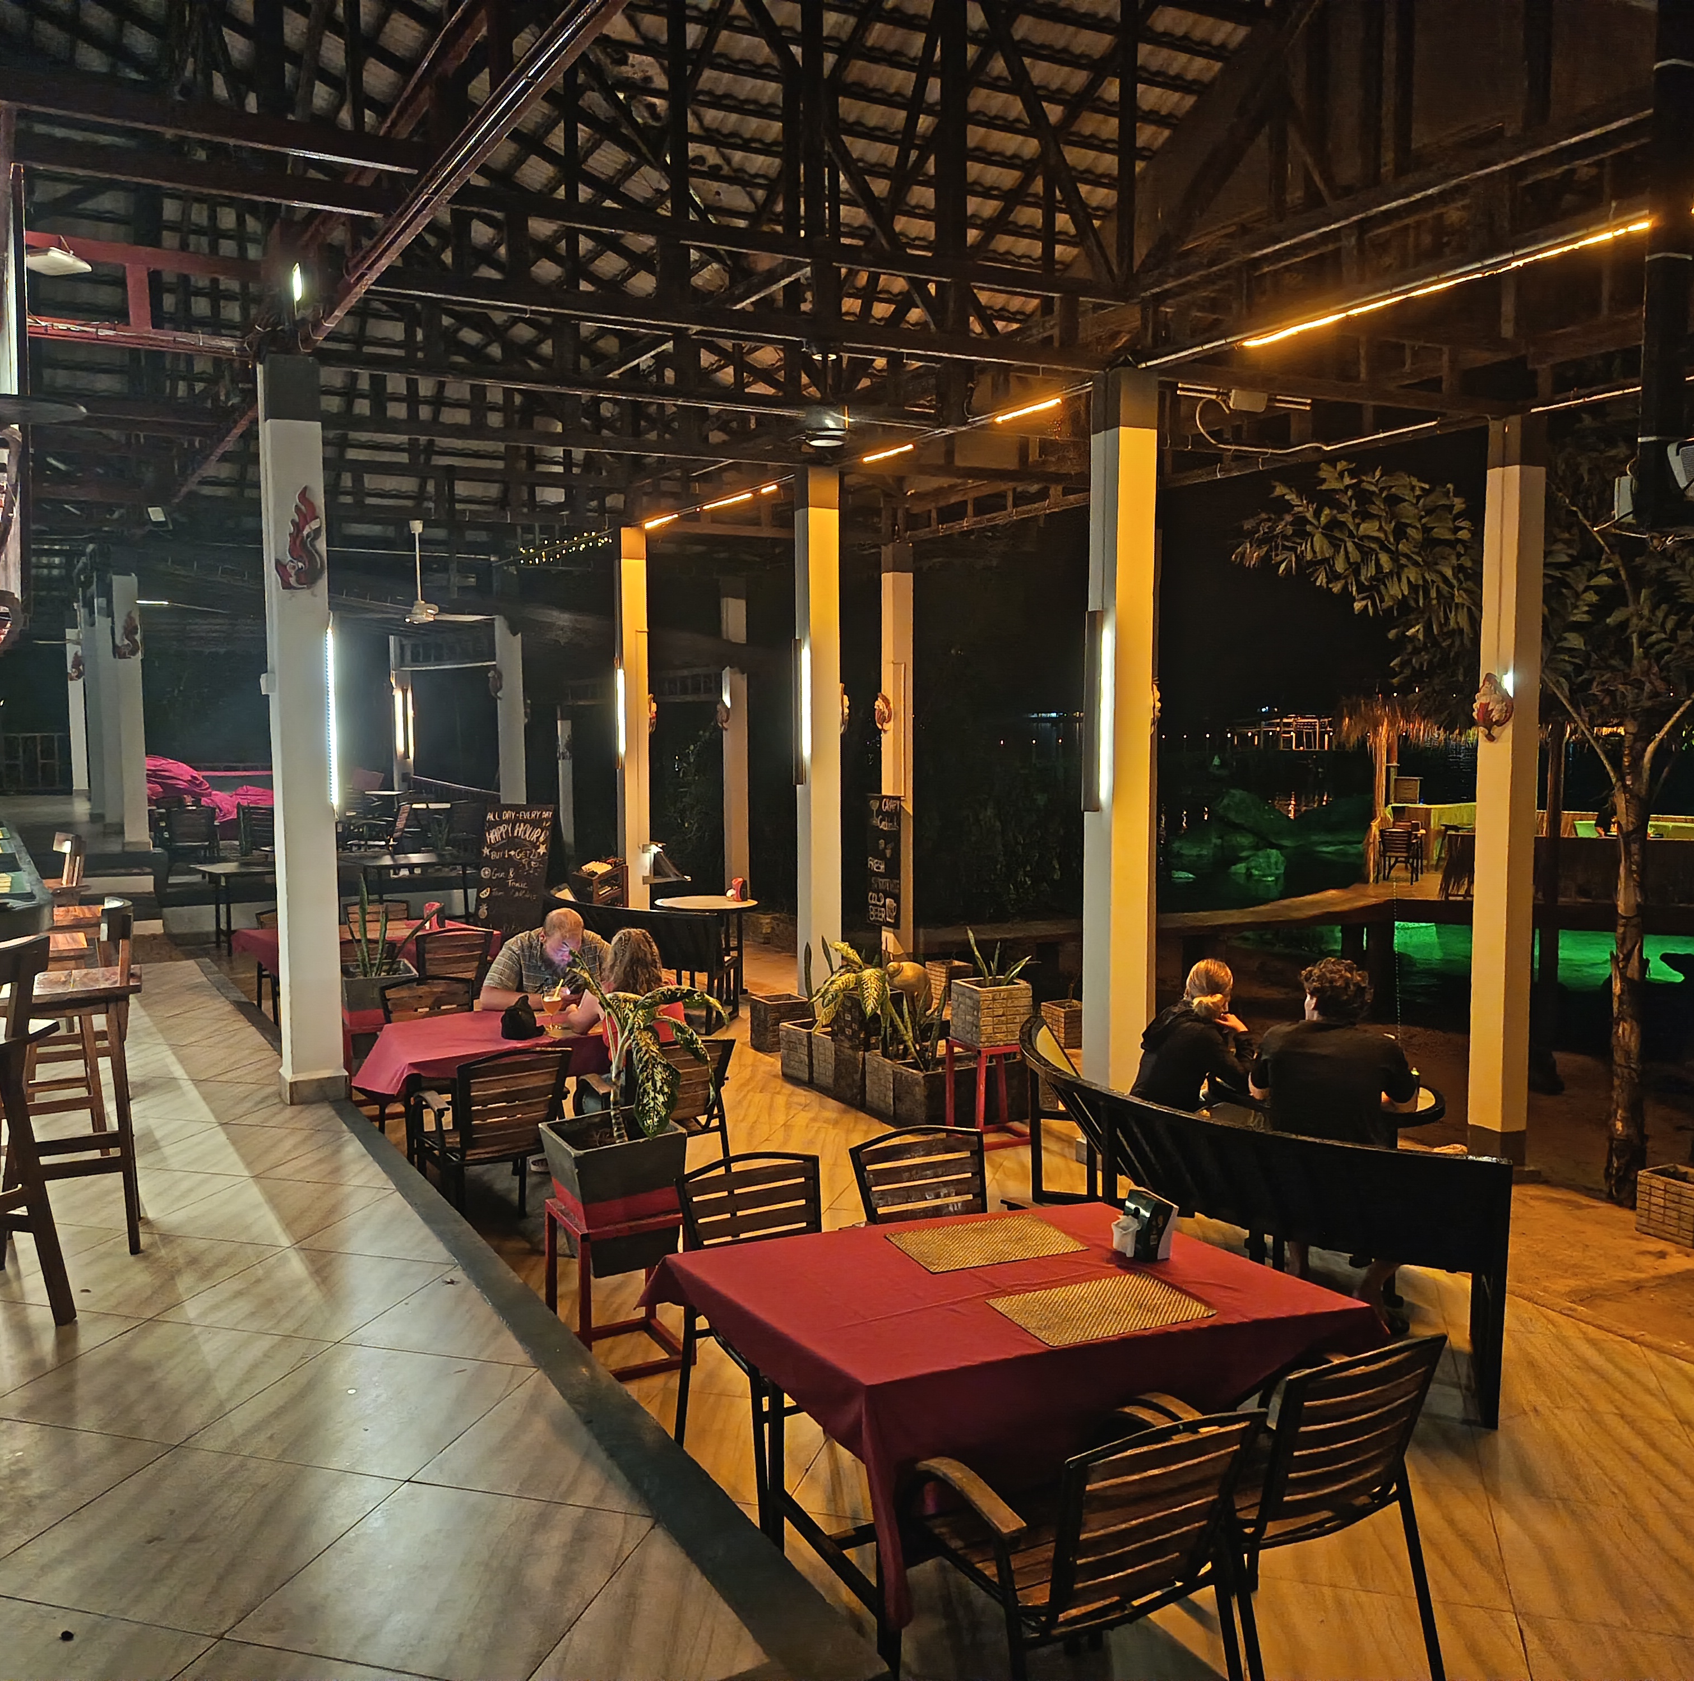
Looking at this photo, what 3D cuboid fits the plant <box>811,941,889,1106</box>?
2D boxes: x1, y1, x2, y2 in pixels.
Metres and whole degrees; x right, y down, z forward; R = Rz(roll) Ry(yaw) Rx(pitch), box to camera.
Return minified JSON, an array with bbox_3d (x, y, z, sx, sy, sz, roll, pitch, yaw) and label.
[{"bbox_3d":[0.043,0.986,8.448,0.390,0.860,0.390,-3,5,-27],"label":"plant"}]

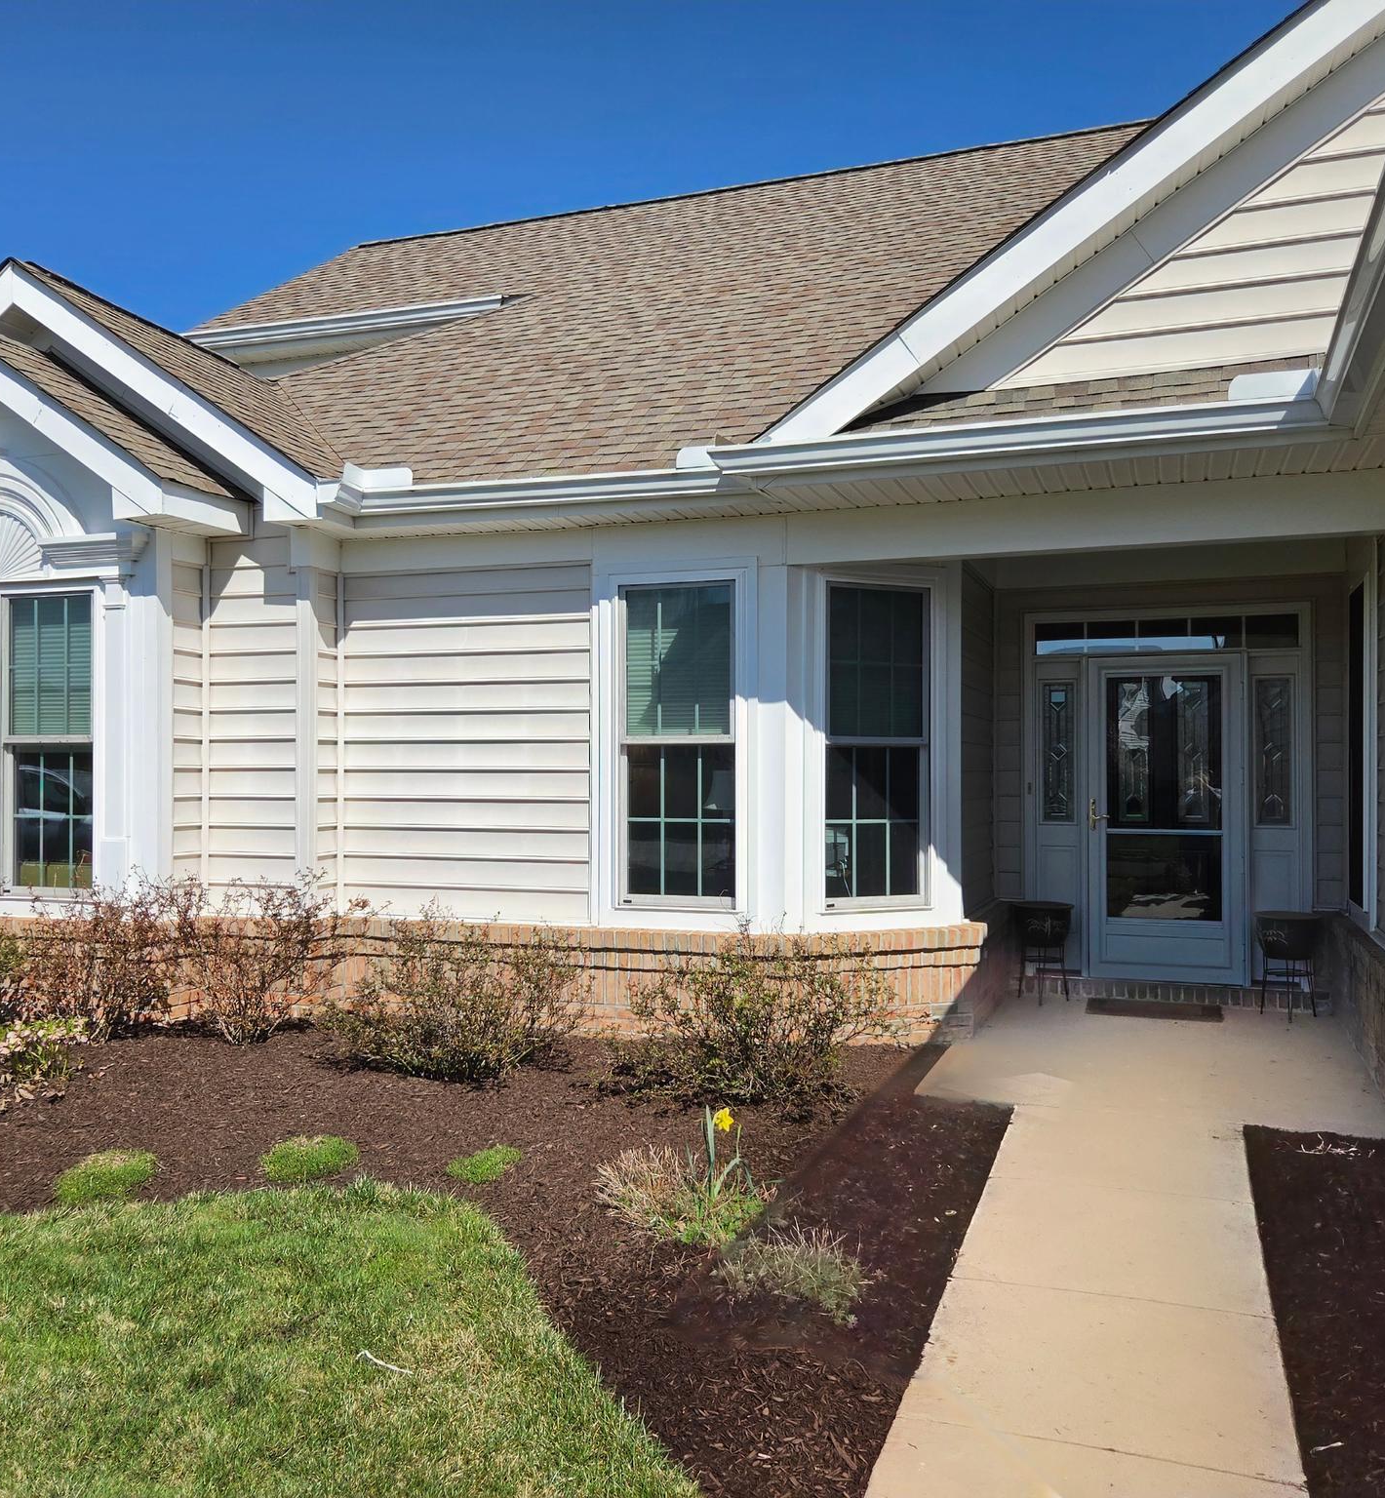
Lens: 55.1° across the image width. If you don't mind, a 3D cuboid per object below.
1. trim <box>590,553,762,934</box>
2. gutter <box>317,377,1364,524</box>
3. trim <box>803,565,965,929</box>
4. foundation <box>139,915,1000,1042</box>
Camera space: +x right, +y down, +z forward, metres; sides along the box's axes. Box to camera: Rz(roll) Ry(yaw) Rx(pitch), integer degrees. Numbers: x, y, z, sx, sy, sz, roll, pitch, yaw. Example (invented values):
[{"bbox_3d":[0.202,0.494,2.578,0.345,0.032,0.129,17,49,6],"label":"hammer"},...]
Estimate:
[{"bbox_3d":[-0.100,-0.017,7.110,0.940,1.960,0.100,0,-1,20],"label":"trim"},{"bbox_3d":[0.377,-1.336,6.294,4.820,0.200,0.340,0,-1,20],"label":"gutter"},{"bbox_3d":[1.050,-0.010,7.240,1.030,1.950,0.100,1,-1,-25],"label":"trim"},{"bbox_3d":[-0.670,1.262,7.410,4.500,0.650,1.200,0,-1,20],"label":"foundation"}]

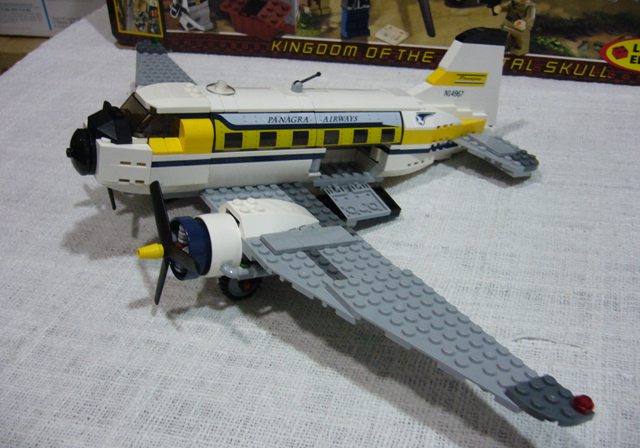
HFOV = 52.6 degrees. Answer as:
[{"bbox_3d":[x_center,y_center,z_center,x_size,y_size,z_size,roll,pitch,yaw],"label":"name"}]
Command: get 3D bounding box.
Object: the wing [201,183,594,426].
[{"bbox_3d":[0.017,0.029,0.297,0.072,0.014,0.210,-7,31,-33],"label":"wing"}]

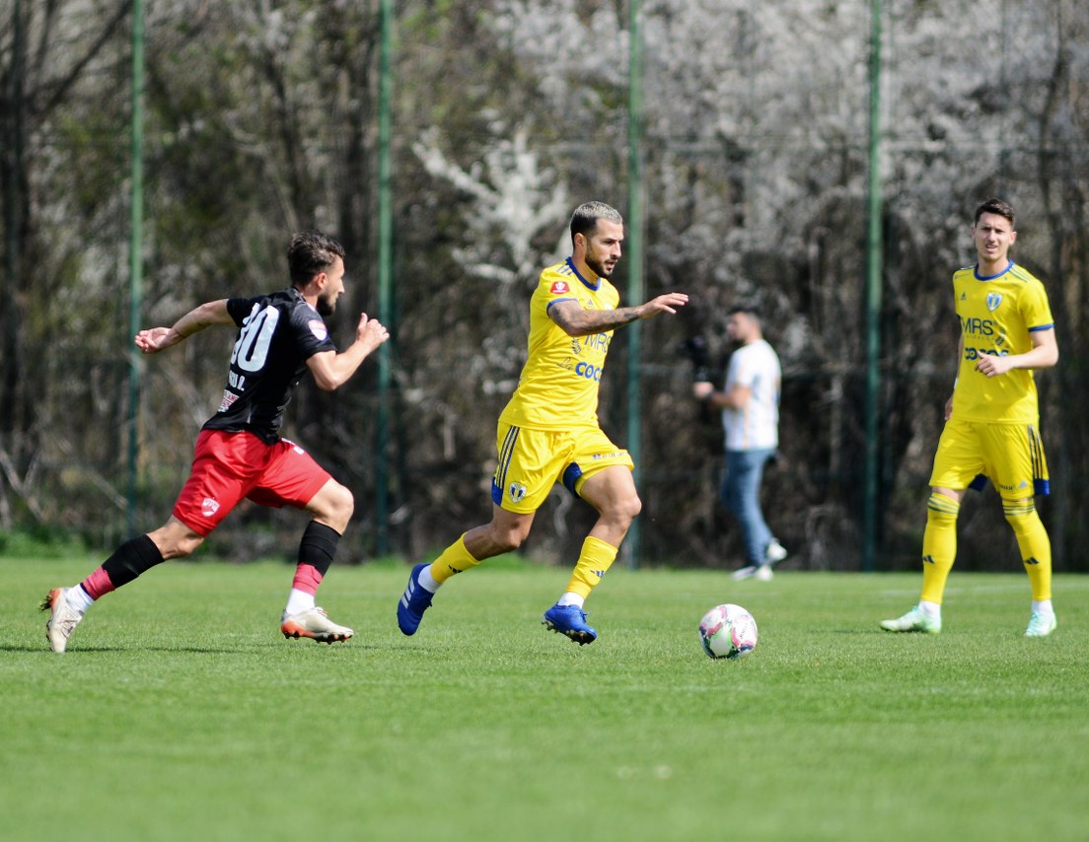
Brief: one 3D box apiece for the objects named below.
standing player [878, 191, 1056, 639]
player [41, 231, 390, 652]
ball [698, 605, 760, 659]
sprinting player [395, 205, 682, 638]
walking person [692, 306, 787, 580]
[{"bbox_3d":[1.800,-0.008,44.500,0.680,1.860,0.500,0,0,32],"label":"standing player"},{"bbox_3d":[-1.269,0.082,40.600,1.300,1.630,0.680,1,0,-18],"label":"player"},{"bbox_3d":[0.690,0.796,39.400,0.220,0.220,0.220,1,0,0],"label":"ball"},{"bbox_3d":[-0.006,0.010,40.800,1.100,1.720,0.700,0,0,28],"label":"sprinting player"},{"bbox_3d":[1.284,0.152,69.000,0.580,1.790,0.520,0,0,30],"label":"walking person"}]

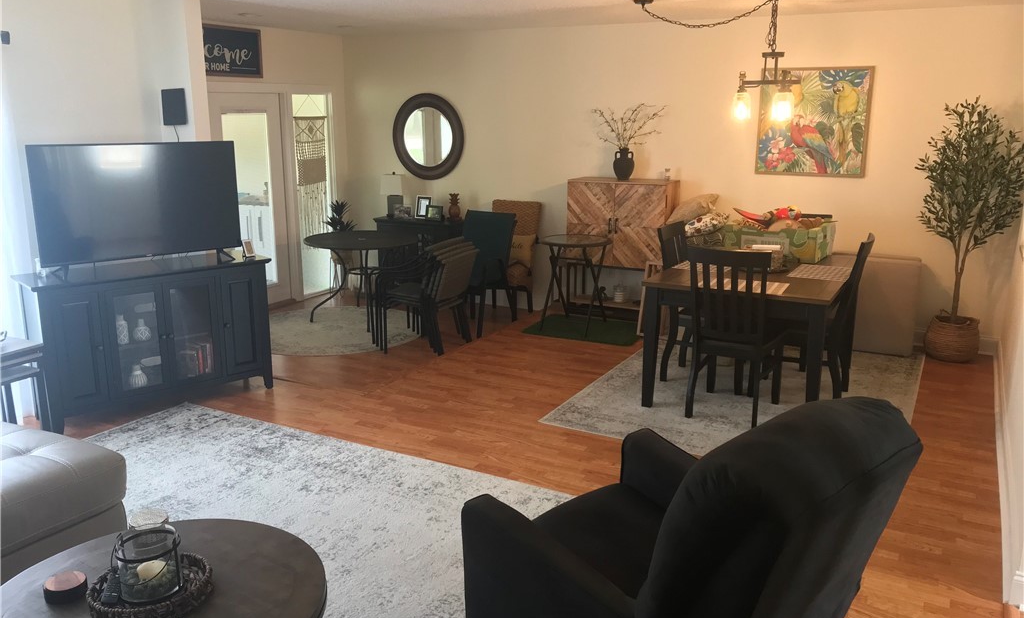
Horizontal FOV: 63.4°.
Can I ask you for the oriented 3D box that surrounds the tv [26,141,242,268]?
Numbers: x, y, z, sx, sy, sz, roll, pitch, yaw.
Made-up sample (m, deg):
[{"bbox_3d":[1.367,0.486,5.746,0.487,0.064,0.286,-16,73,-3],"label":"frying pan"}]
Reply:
[{"bbox_3d":[-2.146,-0.592,4.827,1.120,0.730,0.230,-11,18,-37],"label":"tv"}]

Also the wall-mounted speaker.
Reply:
[{"bbox_3d":[-2.111,-1.264,5.179,0.130,0.205,0.100,-1,14,-4],"label":"wall-mounted speaker"}]

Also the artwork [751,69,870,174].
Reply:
[{"bbox_3d":[2.285,-1.419,6.299,0.806,0.803,0.035,8,16,28],"label":"artwork"}]

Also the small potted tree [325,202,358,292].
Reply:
[{"bbox_3d":[-1.731,-0.608,8.337,0.320,0.960,0.320,0,14,0],"label":"small potted tree"}]

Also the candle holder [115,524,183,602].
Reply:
[{"bbox_3d":[-0.995,0.698,2.273,0.157,0.147,0.157,0,14,0],"label":"candle holder"}]

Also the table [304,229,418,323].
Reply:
[{"bbox_3d":[-1.330,-0.266,7.404,1.000,0.730,1.000,0,14,0],"label":"table"}]

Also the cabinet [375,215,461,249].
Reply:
[{"bbox_3d":[-0.892,-0.471,8.145,0.860,0.805,0.340,8,16,28],"label":"cabinet"}]

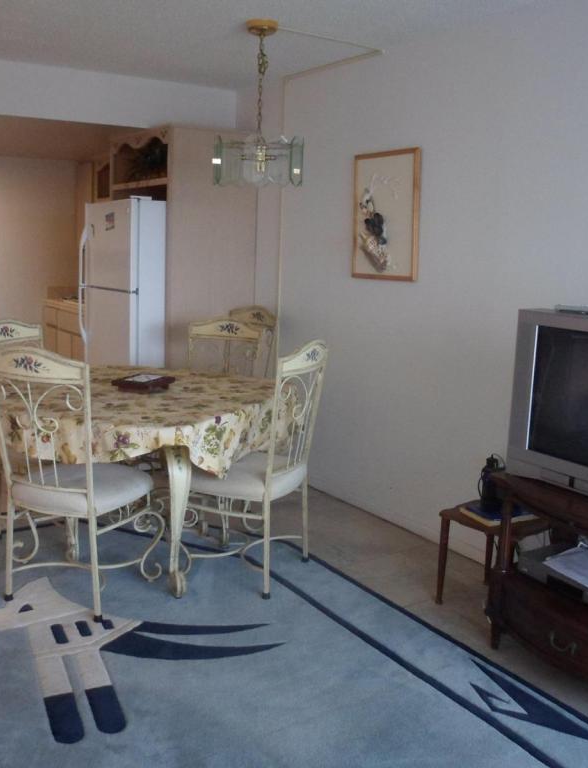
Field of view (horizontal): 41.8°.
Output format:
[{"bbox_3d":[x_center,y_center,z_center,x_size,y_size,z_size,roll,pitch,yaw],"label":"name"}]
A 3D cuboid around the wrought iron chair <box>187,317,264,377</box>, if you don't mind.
[{"bbox_3d":[-0.504,0.209,4.060,0.485,1.070,0.505,6,11,26],"label":"wrought iron chair"}]

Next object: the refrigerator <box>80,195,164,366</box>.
[{"bbox_3d":[-0.944,-0.359,5.343,0.810,1.725,0.800,-5,12,-33],"label":"refrigerator"}]

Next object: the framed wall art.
[{"bbox_3d":[0.484,-0.871,4.012,0.033,0.645,0.510,-5,12,-33],"label":"framed wall art"}]

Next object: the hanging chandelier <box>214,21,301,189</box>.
[{"bbox_3d":[-0.153,-1.305,3.616,0.430,0.715,0.430,-5,12,-33],"label":"hanging chandelier"}]

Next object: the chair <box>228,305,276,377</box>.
[{"bbox_3d":[-0.451,0.070,4.840,0.505,1.070,0.485,-6,13,-37],"label":"chair"}]

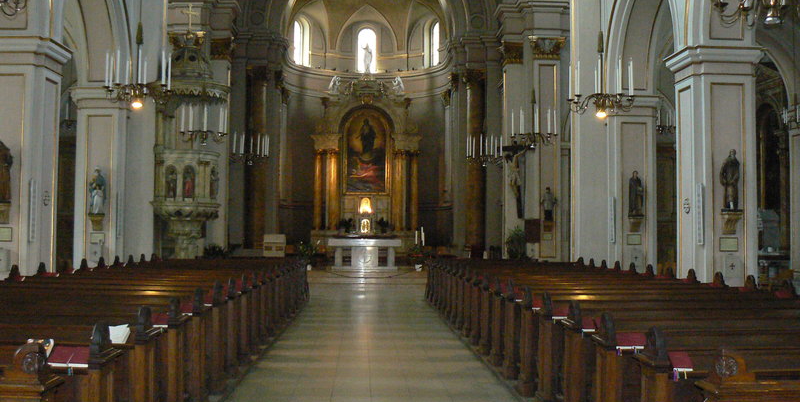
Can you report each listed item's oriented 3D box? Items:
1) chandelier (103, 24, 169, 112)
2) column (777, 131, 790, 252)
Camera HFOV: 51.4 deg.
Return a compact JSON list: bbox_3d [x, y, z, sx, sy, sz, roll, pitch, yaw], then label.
[{"bbox_3d":[-3.810,-1.956,12.100,0.970,1.250,0.970,0,-2,-3],"label":"chandelier"},{"bbox_3d":[9.818,-0.243,21.300,0.340,3.050,0.340,0,-2,-3],"label":"column"}]

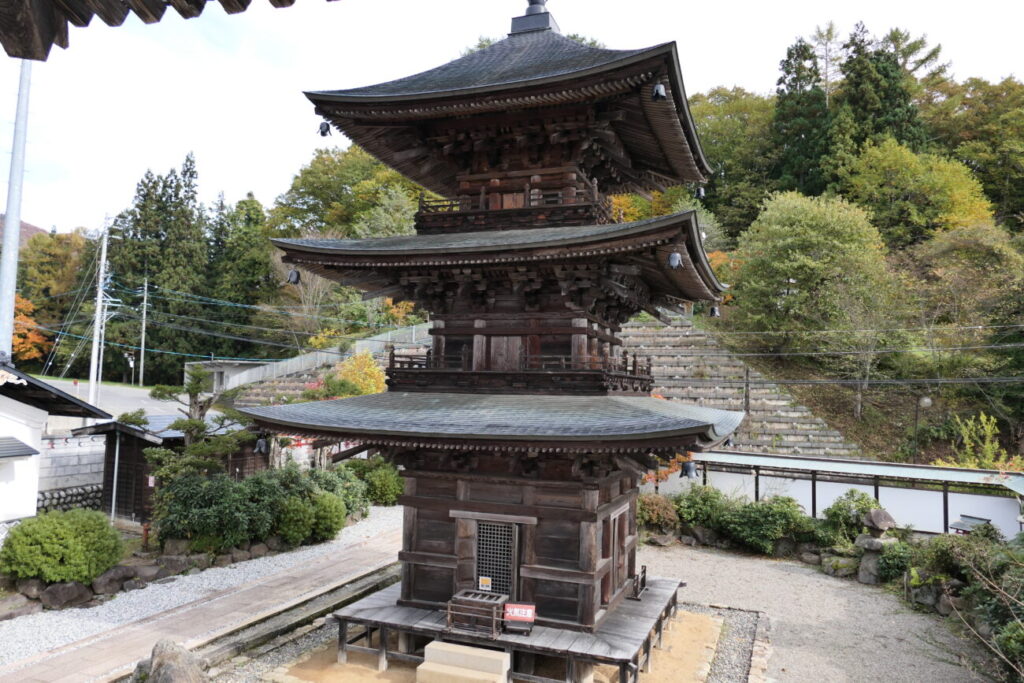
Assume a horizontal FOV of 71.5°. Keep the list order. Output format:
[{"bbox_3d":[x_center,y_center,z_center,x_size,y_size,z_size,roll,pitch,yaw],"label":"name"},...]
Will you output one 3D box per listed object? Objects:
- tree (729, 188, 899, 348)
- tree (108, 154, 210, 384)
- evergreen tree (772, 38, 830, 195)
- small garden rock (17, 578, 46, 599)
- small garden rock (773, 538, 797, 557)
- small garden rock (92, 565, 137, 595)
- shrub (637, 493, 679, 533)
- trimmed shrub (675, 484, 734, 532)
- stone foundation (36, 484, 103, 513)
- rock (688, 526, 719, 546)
[{"bbox_3d":[18.591,-4.021,44.000,9.600,9.600,8.800,0,-4,23],"label":"tree"},{"bbox_3d":[-29.738,-6.074,60.000,7.800,19.000,7.300,4,-5,-27],"label":"tree"},{"bbox_3d":[25.238,-19.179,62.000,5.000,14.600,5.000,0,-4,22],"label":"evergreen tree"},{"bbox_3d":[-9.459,4.862,14.000,0.450,0.360,0.520,-2,-6,42],"label":"small garden rock"},{"bbox_3d":[7.625,5.764,19.900,0.670,0.440,0.500,0,-5,21],"label":"small garden rock"},{"bbox_3d":[-8.272,4.953,14.800,0.580,0.480,0.830,-3,-6,45],"label":"small garden rock"},{"bbox_3d":[4.917,5.853,24.200,1.600,1.250,1.400,1,-4,12],"label":"shrub"},{"bbox_3d":[5.710,4.965,21.097,1.750,1.400,1.500,0,-4,15],"label":"trimmed shrub"},{"bbox_3d":[-15.572,5.575,24.945,0.500,0.850,2.600,0,-4,21],"label":"stone foundation"},{"bbox_3d":[6.220,6.301,23.100,0.950,0.620,0.700,0,-4,15],"label":"rock"}]

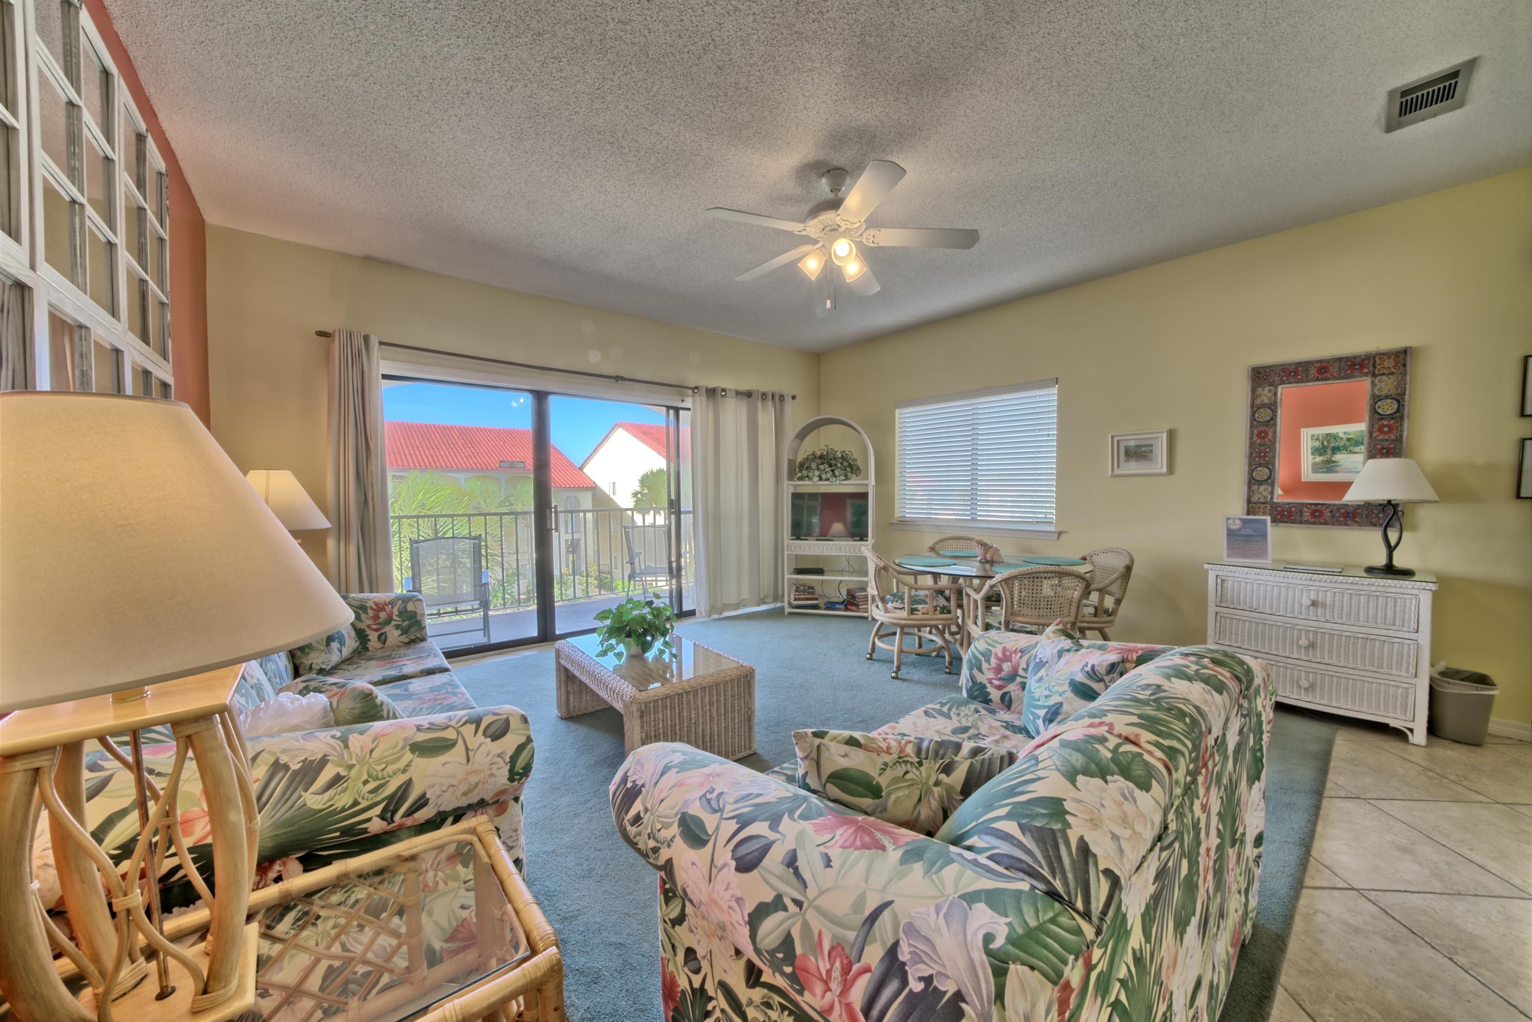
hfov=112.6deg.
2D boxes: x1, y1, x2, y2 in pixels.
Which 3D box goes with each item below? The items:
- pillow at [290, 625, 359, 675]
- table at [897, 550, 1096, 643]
[{"bbox_3d":[-1.988,0.526,2.222,0.160,0.370,0.410,-15,-1,15],"label":"pillow"},{"bbox_3d":[1.460,0.709,3.387,1.200,0.730,1.200,0,3,6],"label":"table"}]

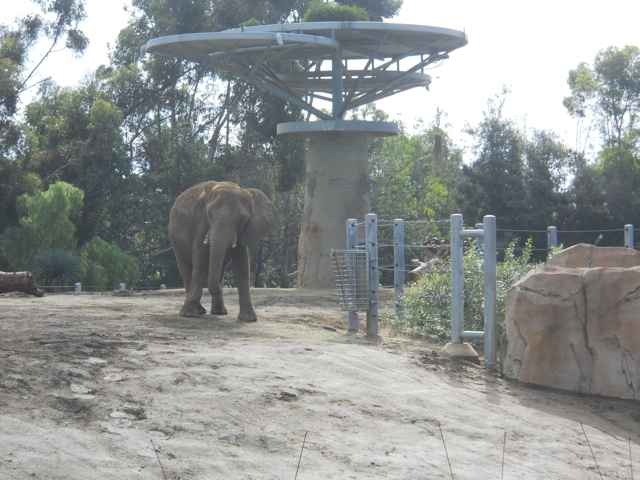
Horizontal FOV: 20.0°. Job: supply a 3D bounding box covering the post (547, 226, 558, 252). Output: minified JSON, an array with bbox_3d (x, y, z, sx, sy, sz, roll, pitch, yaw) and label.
[{"bbox_3d":[4.754,0.674,36.994,0.175,1.900,0.175,0,0,0],"label":"post"}]

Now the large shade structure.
[{"bbox_3d":[-0.488,-2.658,57.000,10.200,8.400,9.000,0,0,0],"label":"large shade structure"}]

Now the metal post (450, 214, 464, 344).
[{"bbox_3d":[2.101,0.612,27.594,0.175,2.000,0.175,0,0,0],"label":"metal post"}]

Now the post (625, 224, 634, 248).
[{"bbox_3d":[6.549,0.622,38.294,0.175,1.900,0.175,0,0,0],"label":"post"}]

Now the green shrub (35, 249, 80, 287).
[{"bbox_3d":[-8.693,0.927,60.000,1.500,1.300,1.450,0,0,0],"label":"green shrub"}]

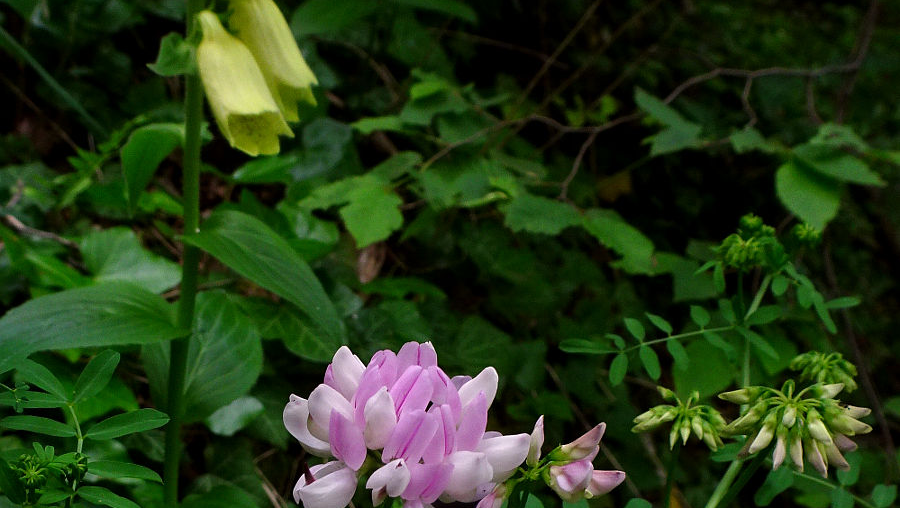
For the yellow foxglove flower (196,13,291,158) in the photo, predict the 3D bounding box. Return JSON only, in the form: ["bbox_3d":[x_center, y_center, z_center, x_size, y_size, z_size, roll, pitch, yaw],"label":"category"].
[{"bbox_3d":[-0.068,-0.055,0.260,0.021,0.052,0.021,-20,-20,-19],"label":"yellow foxglove flower"}]

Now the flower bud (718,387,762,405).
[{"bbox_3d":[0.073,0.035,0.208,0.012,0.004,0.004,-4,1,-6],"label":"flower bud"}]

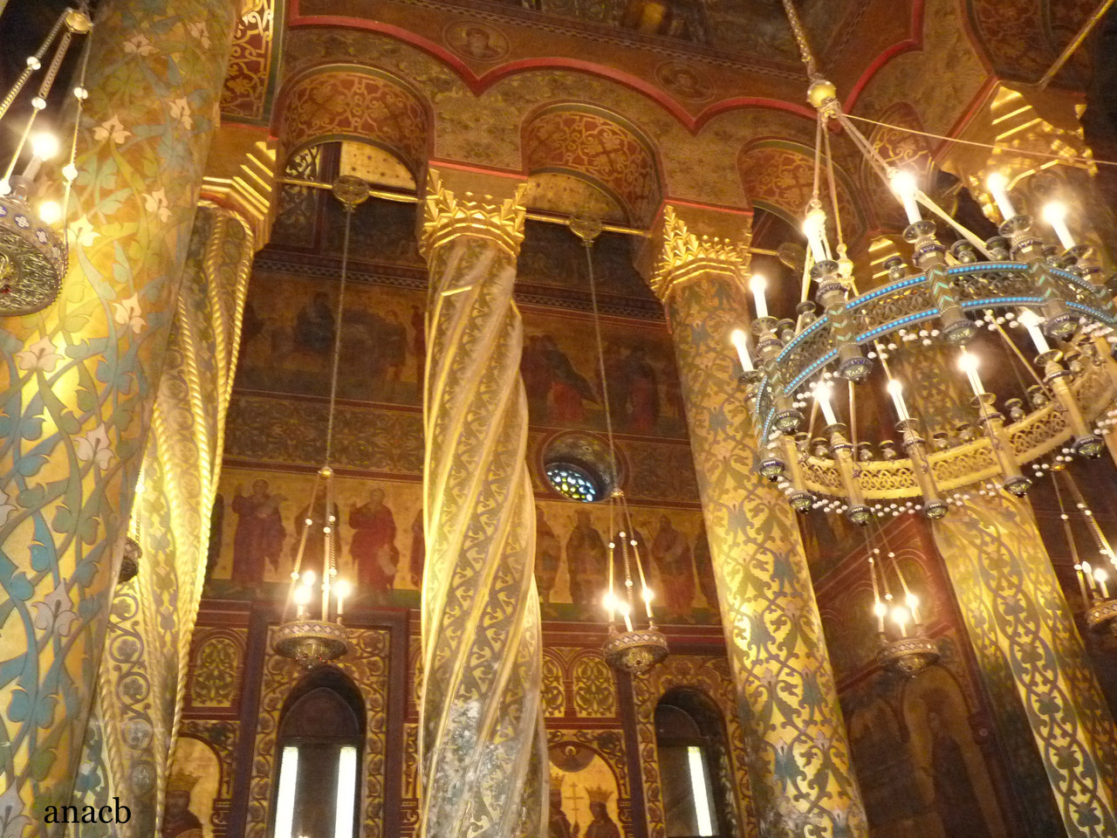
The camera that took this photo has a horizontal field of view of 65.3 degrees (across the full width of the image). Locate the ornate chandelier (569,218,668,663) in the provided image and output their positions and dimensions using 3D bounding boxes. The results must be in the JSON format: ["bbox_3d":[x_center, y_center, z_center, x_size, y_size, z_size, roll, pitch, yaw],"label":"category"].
[{"bbox_3d":[0.393,-0.080,6.878,0.426,4.197,0.426,5,-34,-15],"label":"ornate chandelier"}]

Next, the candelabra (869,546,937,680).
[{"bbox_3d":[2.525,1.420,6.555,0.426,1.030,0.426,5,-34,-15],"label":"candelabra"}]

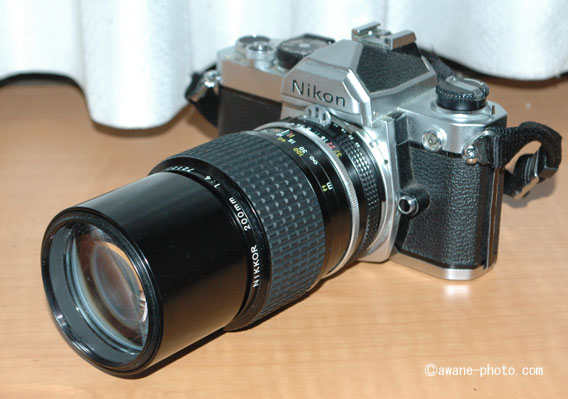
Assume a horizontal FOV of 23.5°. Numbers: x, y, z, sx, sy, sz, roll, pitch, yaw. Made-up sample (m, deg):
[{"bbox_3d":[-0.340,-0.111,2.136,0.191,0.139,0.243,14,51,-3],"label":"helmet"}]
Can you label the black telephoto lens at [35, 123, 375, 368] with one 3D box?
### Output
[{"bbox_3d":[-0.022,0.014,0.510,0.066,0.066,0.124,19,30,36],"label":"black telephoto lens"}]

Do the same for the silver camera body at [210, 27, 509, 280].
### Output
[{"bbox_3d":[0.025,-0.026,0.575,0.142,0.090,0.056,19,30,36],"label":"silver camera body"}]

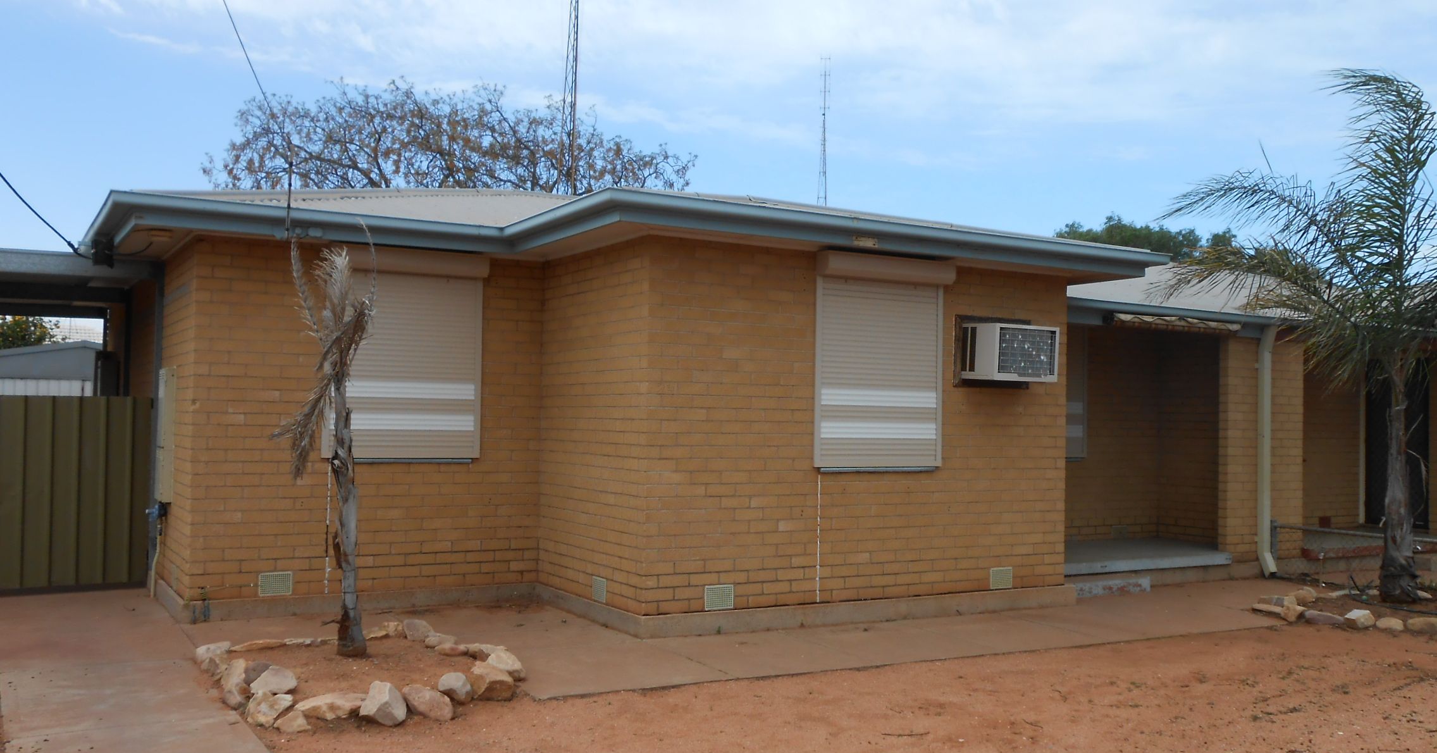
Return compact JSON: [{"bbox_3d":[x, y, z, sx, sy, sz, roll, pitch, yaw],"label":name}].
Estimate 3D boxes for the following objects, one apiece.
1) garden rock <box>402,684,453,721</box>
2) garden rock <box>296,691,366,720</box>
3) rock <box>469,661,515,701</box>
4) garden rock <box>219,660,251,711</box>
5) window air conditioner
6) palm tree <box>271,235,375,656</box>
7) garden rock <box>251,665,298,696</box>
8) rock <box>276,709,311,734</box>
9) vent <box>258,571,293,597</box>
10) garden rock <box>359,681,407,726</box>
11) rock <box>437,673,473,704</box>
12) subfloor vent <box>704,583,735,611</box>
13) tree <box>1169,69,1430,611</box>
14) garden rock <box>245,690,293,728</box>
[{"bbox_3d":[-1.452,1.625,6.210,0.250,0.173,0.188,1,-2,-13],"label":"garden rock"},{"bbox_3d":[-1.880,1.599,6.051,0.330,0.105,0.190,2,-2,-17],"label":"garden rock"},{"bbox_3d":[-1.213,1.636,6.691,0.209,0.191,0.293,2,-2,-30],"label":"rock"},{"bbox_3d":[-2.460,1.563,6.341,0.150,0.180,0.320,2,-2,-21],"label":"garden rock"},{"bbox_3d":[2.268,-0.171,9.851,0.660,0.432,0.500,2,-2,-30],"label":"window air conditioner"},{"bbox_3d":[-2.430,0.406,7.670,0.620,2.578,0.580,2,-2,-17],"label":"palm tree"},{"bbox_3d":[-2.335,1.597,6.544,0.235,0.110,0.200,2,-2,-19],"label":"garden rock"},{"bbox_3d":[-1.969,1.597,5.766,0.155,0.085,0.130,2,-2,-19],"label":"rock"},{"bbox_3d":[-3.181,1.494,8.959,0.230,0.165,0.030,2,-2,-30],"label":"vent"},{"bbox_3d":[-1.649,1.604,6.130,0.223,0.203,0.201,2,-2,-15],"label":"garden rock"},{"bbox_3d":[-1.394,1.650,6.597,0.186,0.152,0.176,1,-2,-12],"label":"rock"},{"bbox_3d":[0.012,1.536,8.655,0.230,0.165,0.030,2,-2,-30],"label":"subfloor vent"},{"bbox_3d":[5.862,-0.404,11.415,3.372,4.782,3.000,0,-2,29],"label":"tree"},{"bbox_3d":[-2.129,1.575,5.899,0.210,0.135,0.200,2,-2,-20],"label":"garden rock"}]

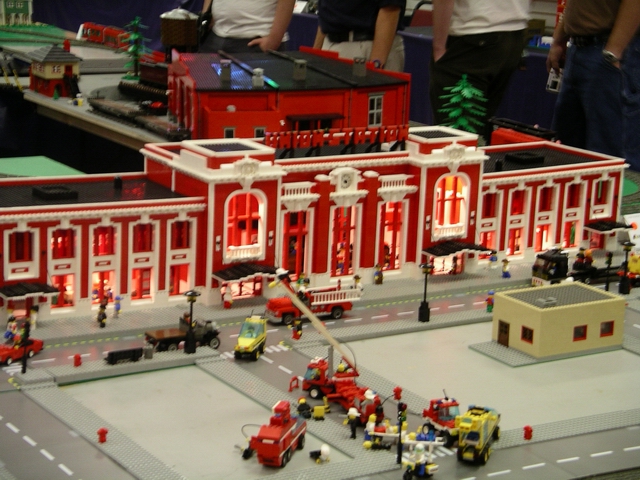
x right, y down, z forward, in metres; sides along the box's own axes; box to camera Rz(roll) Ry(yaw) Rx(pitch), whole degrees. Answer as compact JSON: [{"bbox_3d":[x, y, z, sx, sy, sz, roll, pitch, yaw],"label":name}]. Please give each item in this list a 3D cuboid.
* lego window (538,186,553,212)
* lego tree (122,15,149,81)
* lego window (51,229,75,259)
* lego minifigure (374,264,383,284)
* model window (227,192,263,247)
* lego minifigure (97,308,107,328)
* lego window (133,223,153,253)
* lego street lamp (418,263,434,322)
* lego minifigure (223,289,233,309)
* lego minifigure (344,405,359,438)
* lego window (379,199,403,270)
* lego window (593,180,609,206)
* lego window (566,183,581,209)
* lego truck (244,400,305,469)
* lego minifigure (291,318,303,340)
[{"bbox_3d":[0.504,-0.091,3.482,0.042,0.058,0.011,-6,15,-32],"label":"lego window"},{"bbox_3d":[-0.736,-0.777,6.246,0.105,0.247,0.105,2,13,-1],"label":"lego tree"},{"bbox_3d":[-0.473,0.008,2.866,0.046,0.056,0.011,-6,15,-32],"label":"lego window"},{"bbox_3d":[0.123,0.071,3.220,0.017,0.040,0.013,-5,15,-32],"label":"lego minifigure"},{"bbox_3d":[-0.147,-0.040,3.035,0.072,0.101,0.014,-6,16,-31],"label":"model window"},{"bbox_3d":[-0.399,0.140,2.849,0.023,0.042,0.014,-6,15,-32],"label":"lego minifigure"},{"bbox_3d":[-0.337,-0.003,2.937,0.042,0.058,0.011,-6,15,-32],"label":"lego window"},{"bbox_3d":[0.204,0.100,2.979,0.030,0.112,0.030,-6,15,-32],"label":"lego street lamp"},{"bbox_3d":[-0.178,0.111,3.003,0.018,0.042,0.011,11,16,32],"label":"lego minifigure"},{"bbox_3d":[0.051,0.276,2.336,0.015,0.044,0.023,-9,16,-42],"label":"lego minifigure"},{"bbox_3d":[0.149,-0.008,3.243,0.042,0.145,0.014,-6,16,-31],"label":"lego window"},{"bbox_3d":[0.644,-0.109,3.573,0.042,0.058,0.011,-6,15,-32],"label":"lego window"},{"bbox_3d":[0.572,-0.099,3.502,0.027,0.053,0.010,-6,16,-31],"label":"lego window"},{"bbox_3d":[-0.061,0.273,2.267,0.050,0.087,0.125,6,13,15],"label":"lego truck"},{"bbox_3d":[-0.042,0.159,2.808,0.023,0.041,0.016,13,16,38],"label":"lego minifigure"}]

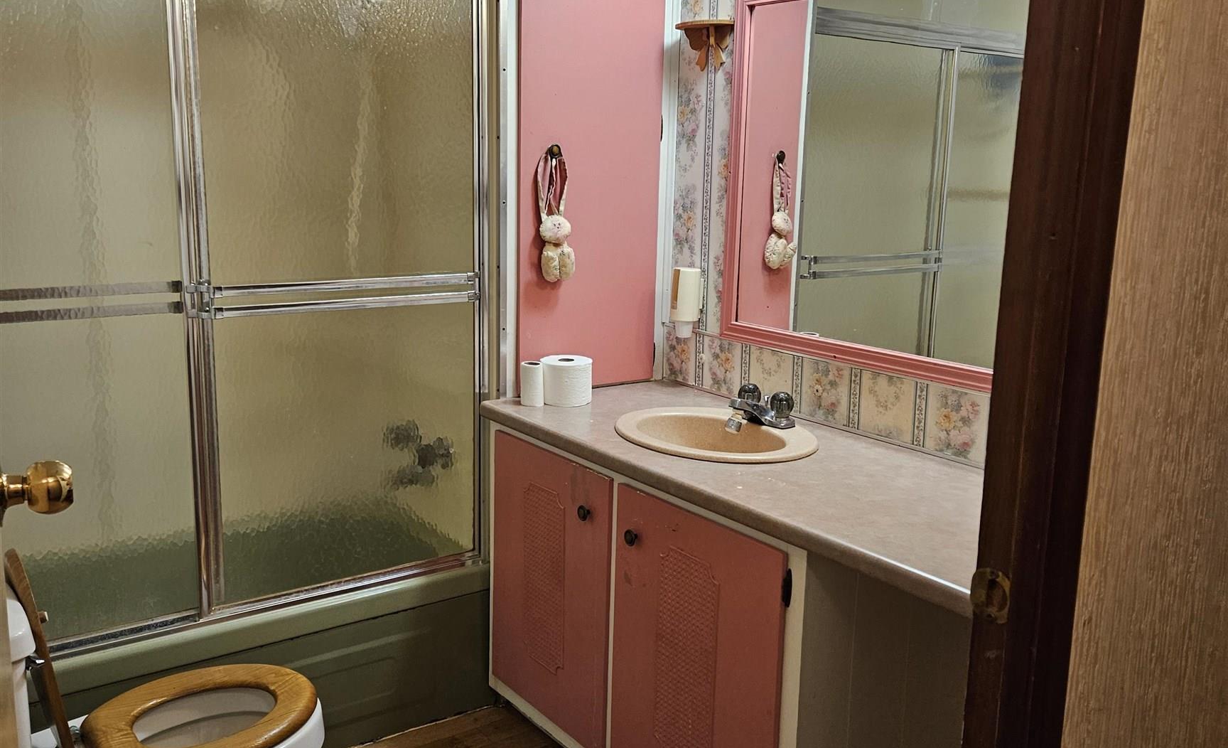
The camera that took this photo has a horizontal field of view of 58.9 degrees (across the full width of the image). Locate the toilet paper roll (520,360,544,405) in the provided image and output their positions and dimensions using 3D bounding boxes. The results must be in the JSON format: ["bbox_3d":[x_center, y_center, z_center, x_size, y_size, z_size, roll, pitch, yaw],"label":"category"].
[{"bbox_3d":[-0.199,0.025,2.654,0.057,0.099,0.057,1,11,0],"label":"toilet paper roll"}]

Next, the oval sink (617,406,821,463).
[{"bbox_3d":[0.218,0.202,2.389,0.445,0.160,0.451,-6,13,-35],"label":"oval sink"}]

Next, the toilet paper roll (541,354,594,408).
[{"bbox_3d":[-0.116,0.020,2.679,0.125,0.104,0.125,1,11,0],"label":"toilet paper roll"}]

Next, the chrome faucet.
[{"bbox_3d":[0.307,0.079,2.420,0.144,0.088,0.156,-6,13,-35],"label":"chrome faucet"}]

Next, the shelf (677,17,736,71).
[{"bbox_3d":[0.210,-0.821,2.743,0.075,0.122,0.202,-6,13,-35],"label":"shelf"}]

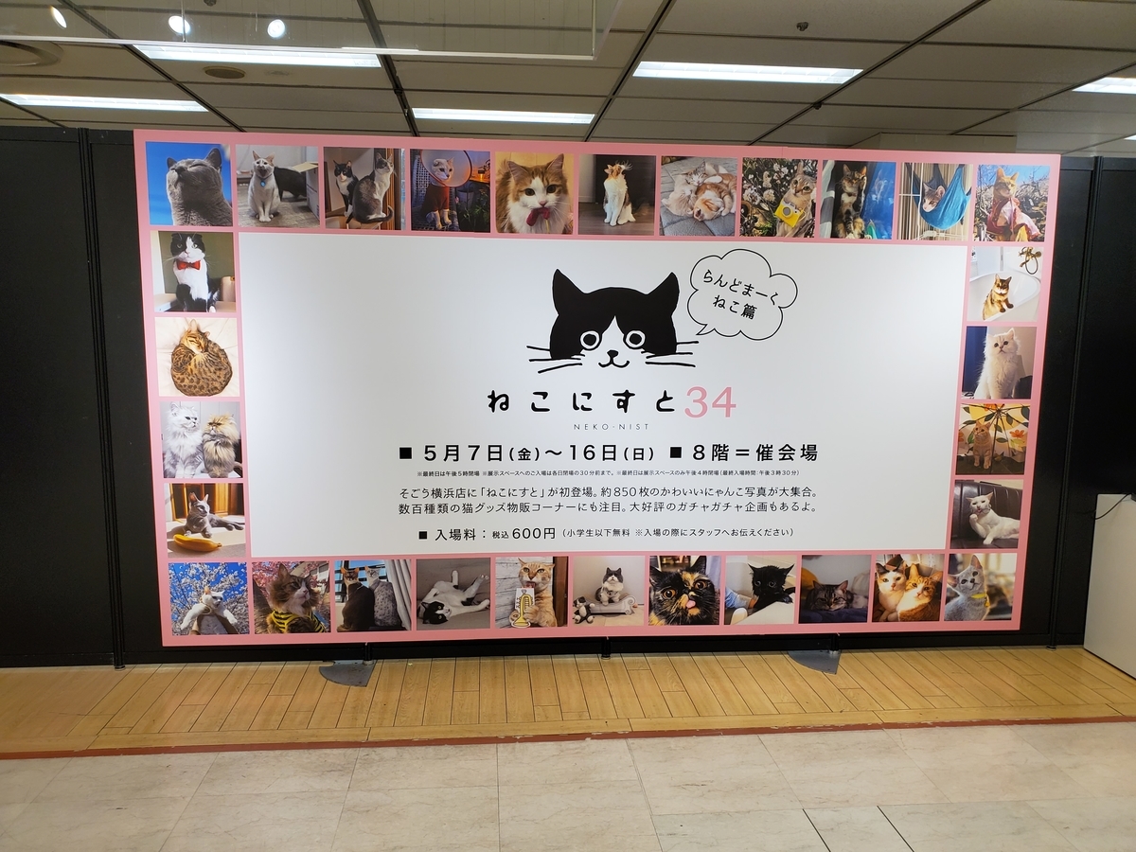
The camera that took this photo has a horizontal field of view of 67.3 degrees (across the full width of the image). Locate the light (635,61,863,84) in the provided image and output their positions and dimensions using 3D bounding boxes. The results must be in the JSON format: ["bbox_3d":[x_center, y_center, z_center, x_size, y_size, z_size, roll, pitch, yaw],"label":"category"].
[{"bbox_3d":[0.997,-1.985,4.765,1.230,0.060,0.280,0,8,-5],"label":"light"}]

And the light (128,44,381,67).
[{"bbox_3d":[-1.626,-1.984,4.534,1.230,0.060,0.280,0,8,-5],"label":"light"}]

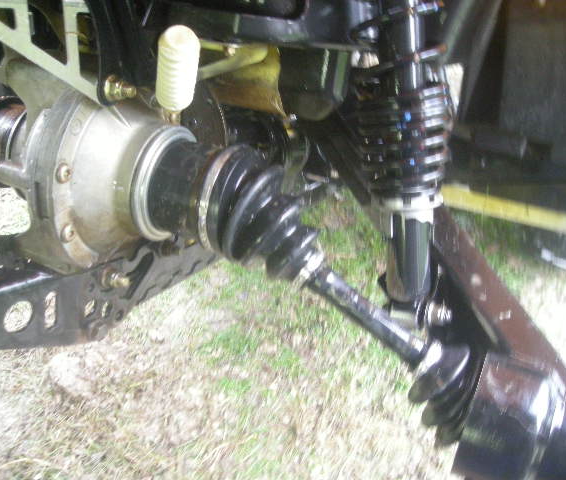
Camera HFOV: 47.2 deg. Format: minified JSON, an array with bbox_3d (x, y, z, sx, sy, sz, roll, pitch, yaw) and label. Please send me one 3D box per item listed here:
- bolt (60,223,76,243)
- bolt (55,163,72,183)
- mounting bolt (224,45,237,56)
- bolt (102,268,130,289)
[{"bbox_3d":[-0.188,-0.006,0.565,0.008,0.017,0.017,13,22,29],"label":"bolt"},{"bbox_3d":[-0.187,-0.057,0.550,0.008,0.018,0.018,13,22,29],"label":"bolt"},{"bbox_3d":[-0.056,-0.205,0.700,0.009,0.013,0.013,13,22,29],"label":"mounting bolt"},{"bbox_3d":[-0.156,0.037,0.605,0.026,0.021,0.021,13,22,29],"label":"bolt"}]

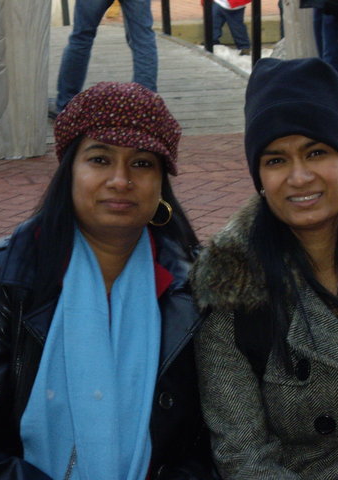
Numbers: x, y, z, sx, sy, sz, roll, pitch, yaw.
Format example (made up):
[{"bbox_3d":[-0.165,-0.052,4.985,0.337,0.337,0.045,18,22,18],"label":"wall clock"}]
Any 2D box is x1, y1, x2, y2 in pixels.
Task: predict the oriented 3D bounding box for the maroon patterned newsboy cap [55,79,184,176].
[{"bbox_3d":[-0.074,-0.161,3.040,0.180,0.130,0.245,4,1,-10],"label":"maroon patterned newsboy cap"}]

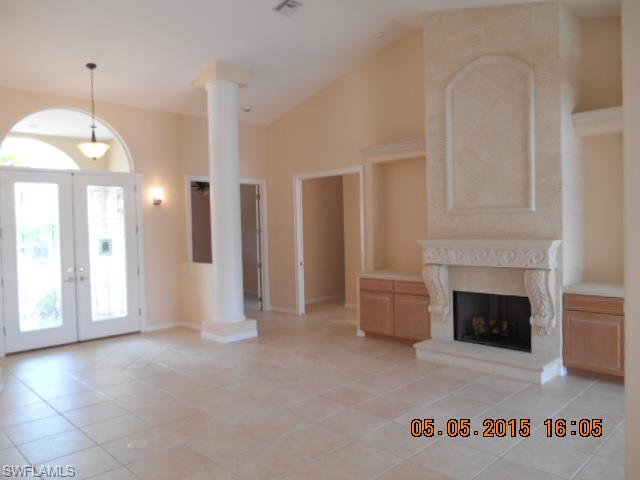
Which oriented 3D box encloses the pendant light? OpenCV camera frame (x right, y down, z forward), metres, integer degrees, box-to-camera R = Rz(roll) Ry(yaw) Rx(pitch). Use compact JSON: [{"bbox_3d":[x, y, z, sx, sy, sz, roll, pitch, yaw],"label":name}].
[{"bbox_3d":[-2.954,-1.651,6.256,0.388,1.229,0.388,-3,2,-45],"label":"pendant light"}]

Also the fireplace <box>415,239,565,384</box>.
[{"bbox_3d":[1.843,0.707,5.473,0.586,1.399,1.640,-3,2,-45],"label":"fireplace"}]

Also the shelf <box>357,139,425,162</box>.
[{"bbox_3d":[1.153,-1.287,6.981,0.278,0.189,1.322,-3,2,-45],"label":"shelf"}]

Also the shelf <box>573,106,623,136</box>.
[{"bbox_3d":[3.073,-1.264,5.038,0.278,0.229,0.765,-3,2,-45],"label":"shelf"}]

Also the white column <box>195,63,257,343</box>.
[{"bbox_3d":[-1.385,-0.525,7.133,0.601,3.925,0.601,-3,2,-45],"label":"white column"}]

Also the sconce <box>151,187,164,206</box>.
[{"bbox_3d":[-2.583,-0.690,7.629,0.179,0.298,0.159,-3,2,-45],"label":"sconce"}]

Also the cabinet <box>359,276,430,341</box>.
[{"bbox_3d":[1.203,0.948,6.790,0.576,0.884,1.173,-3,2,-45],"label":"cabinet"}]

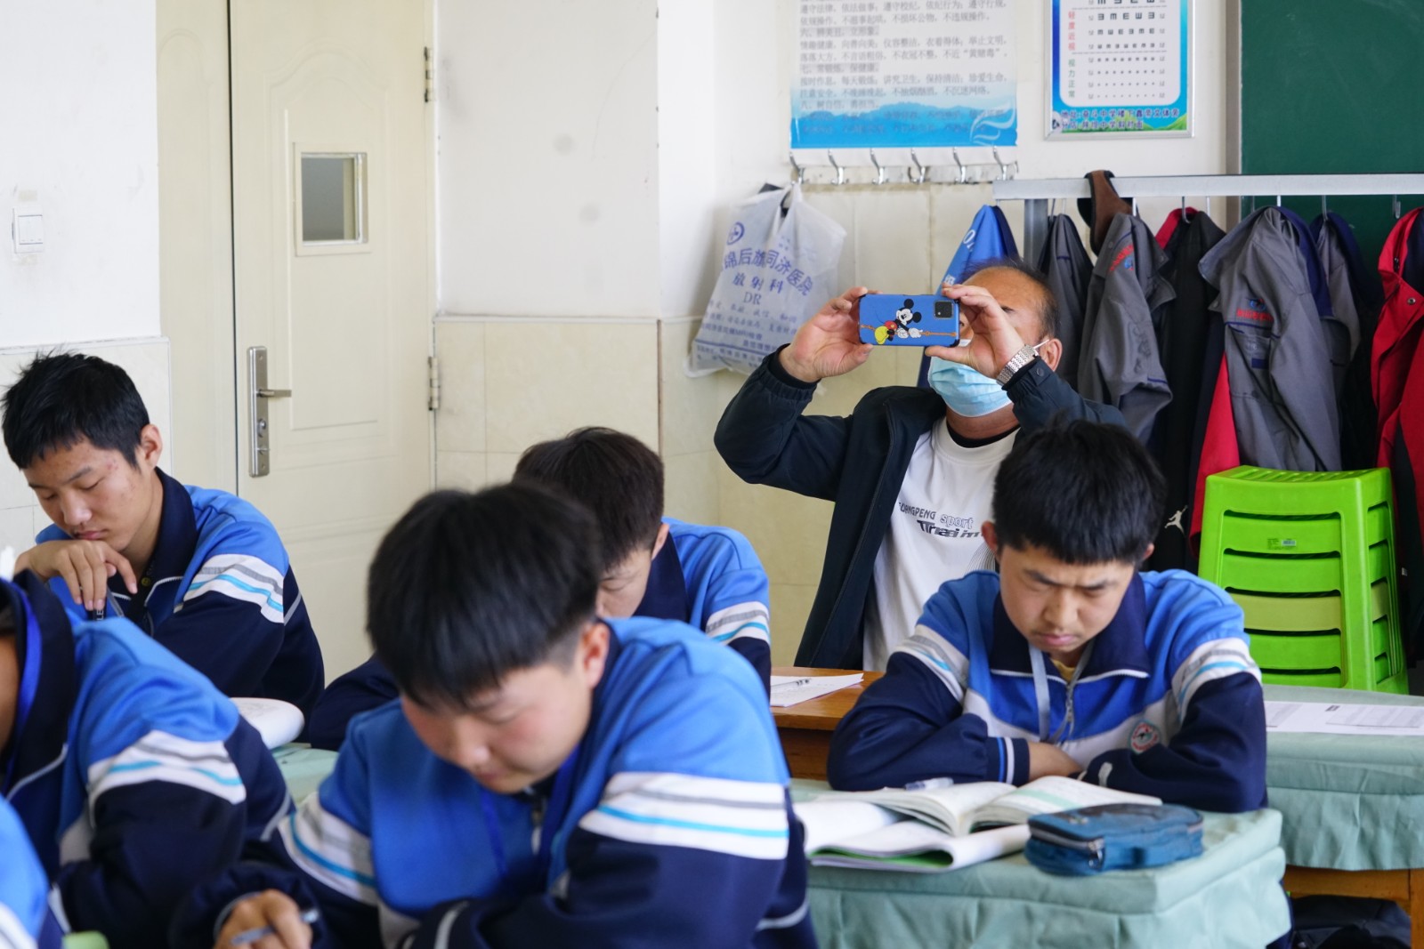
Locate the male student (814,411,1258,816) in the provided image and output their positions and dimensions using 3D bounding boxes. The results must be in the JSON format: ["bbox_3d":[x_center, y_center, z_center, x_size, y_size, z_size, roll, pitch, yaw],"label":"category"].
[{"bbox_3d":[0.449,0.520,4.374,0.510,1.180,0.660,1,5,16],"label":"male student"}]

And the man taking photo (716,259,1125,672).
[{"bbox_3d":[0.402,0.344,5.503,0.620,1.330,0.720,1,5,18],"label":"man taking photo"}]

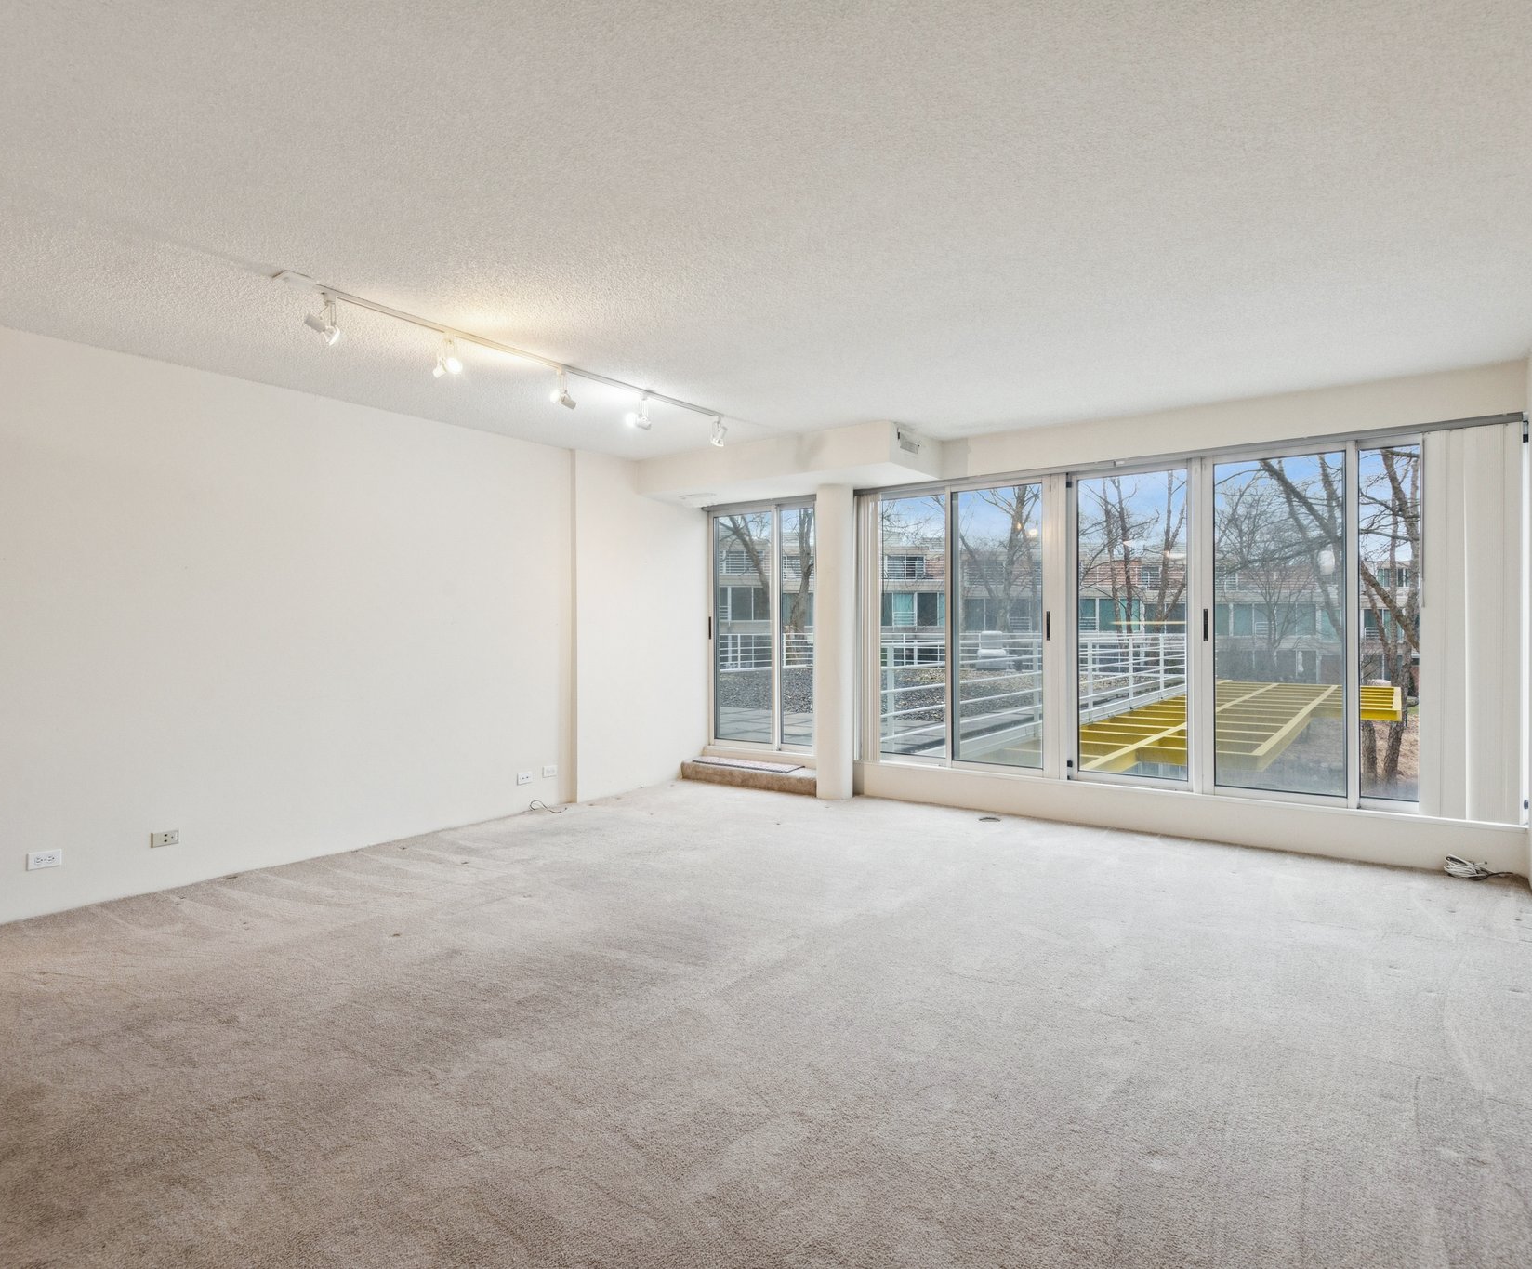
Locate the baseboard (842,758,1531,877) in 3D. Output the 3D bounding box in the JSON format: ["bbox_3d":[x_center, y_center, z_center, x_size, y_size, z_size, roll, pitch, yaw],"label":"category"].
[{"bbox_3d":[2.157,1.044,5.093,3.609,0.257,0.084,0,0,37],"label":"baseboard"}]

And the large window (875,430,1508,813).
[{"bbox_3d":[2.151,-0.064,5.104,3.609,1.960,0.114,0,0,37],"label":"large window"}]

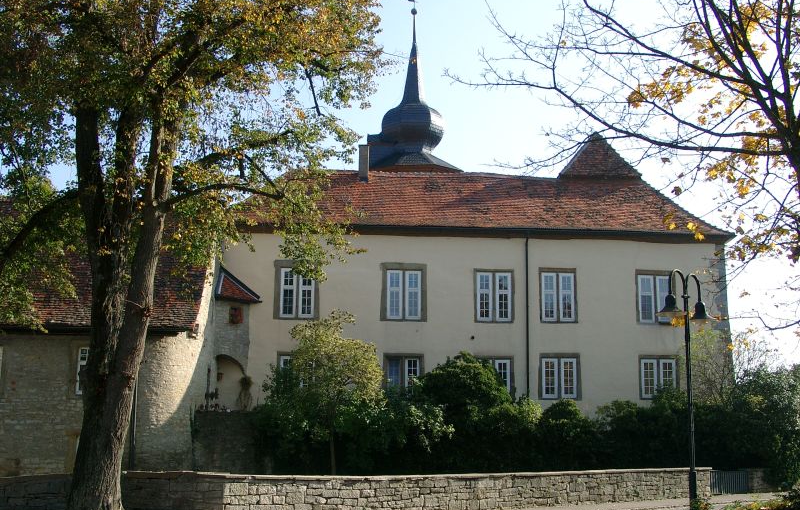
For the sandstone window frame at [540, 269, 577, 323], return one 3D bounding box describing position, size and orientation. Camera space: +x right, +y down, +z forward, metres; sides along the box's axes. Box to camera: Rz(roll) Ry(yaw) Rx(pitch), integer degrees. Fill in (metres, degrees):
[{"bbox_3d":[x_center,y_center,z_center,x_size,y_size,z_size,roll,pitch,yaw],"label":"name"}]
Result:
[{"bbox_3d":[5.492,1.434,30.619,1.343,1.955,0.220,1,-10,-5],"label":"sandstone window frame"}]

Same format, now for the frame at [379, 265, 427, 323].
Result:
[{"bbox_3d":[0.135,1.296,30.111,1.563,2.022,0.220,1,-10,-5],"label":"frame"}]

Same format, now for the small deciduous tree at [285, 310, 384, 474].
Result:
[{"bbox_3d":[-1.715,3.658,23.006,2.567,4.423,2.567,0,-9,0],"label":"small deciduous tree"}]

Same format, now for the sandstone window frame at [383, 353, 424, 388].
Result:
[{"bbox_3d":[0.124,4.137,29.637,1.420,1.599,0.220,1,-10,-5],"label":"sandstone window frame"}]

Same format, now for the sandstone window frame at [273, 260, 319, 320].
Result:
[{"bbox_3d":[-3.501,1.205,29.766,1.533,2.017,0.220,1,-10,-5],"label":"sandstone window frame"}]

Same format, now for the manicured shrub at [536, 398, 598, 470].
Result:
[{"bbox_3d":[5.150,5.633,27.001,1.906,2.349,1.906,1,-10,-5],"label":"manicured shrub"}]

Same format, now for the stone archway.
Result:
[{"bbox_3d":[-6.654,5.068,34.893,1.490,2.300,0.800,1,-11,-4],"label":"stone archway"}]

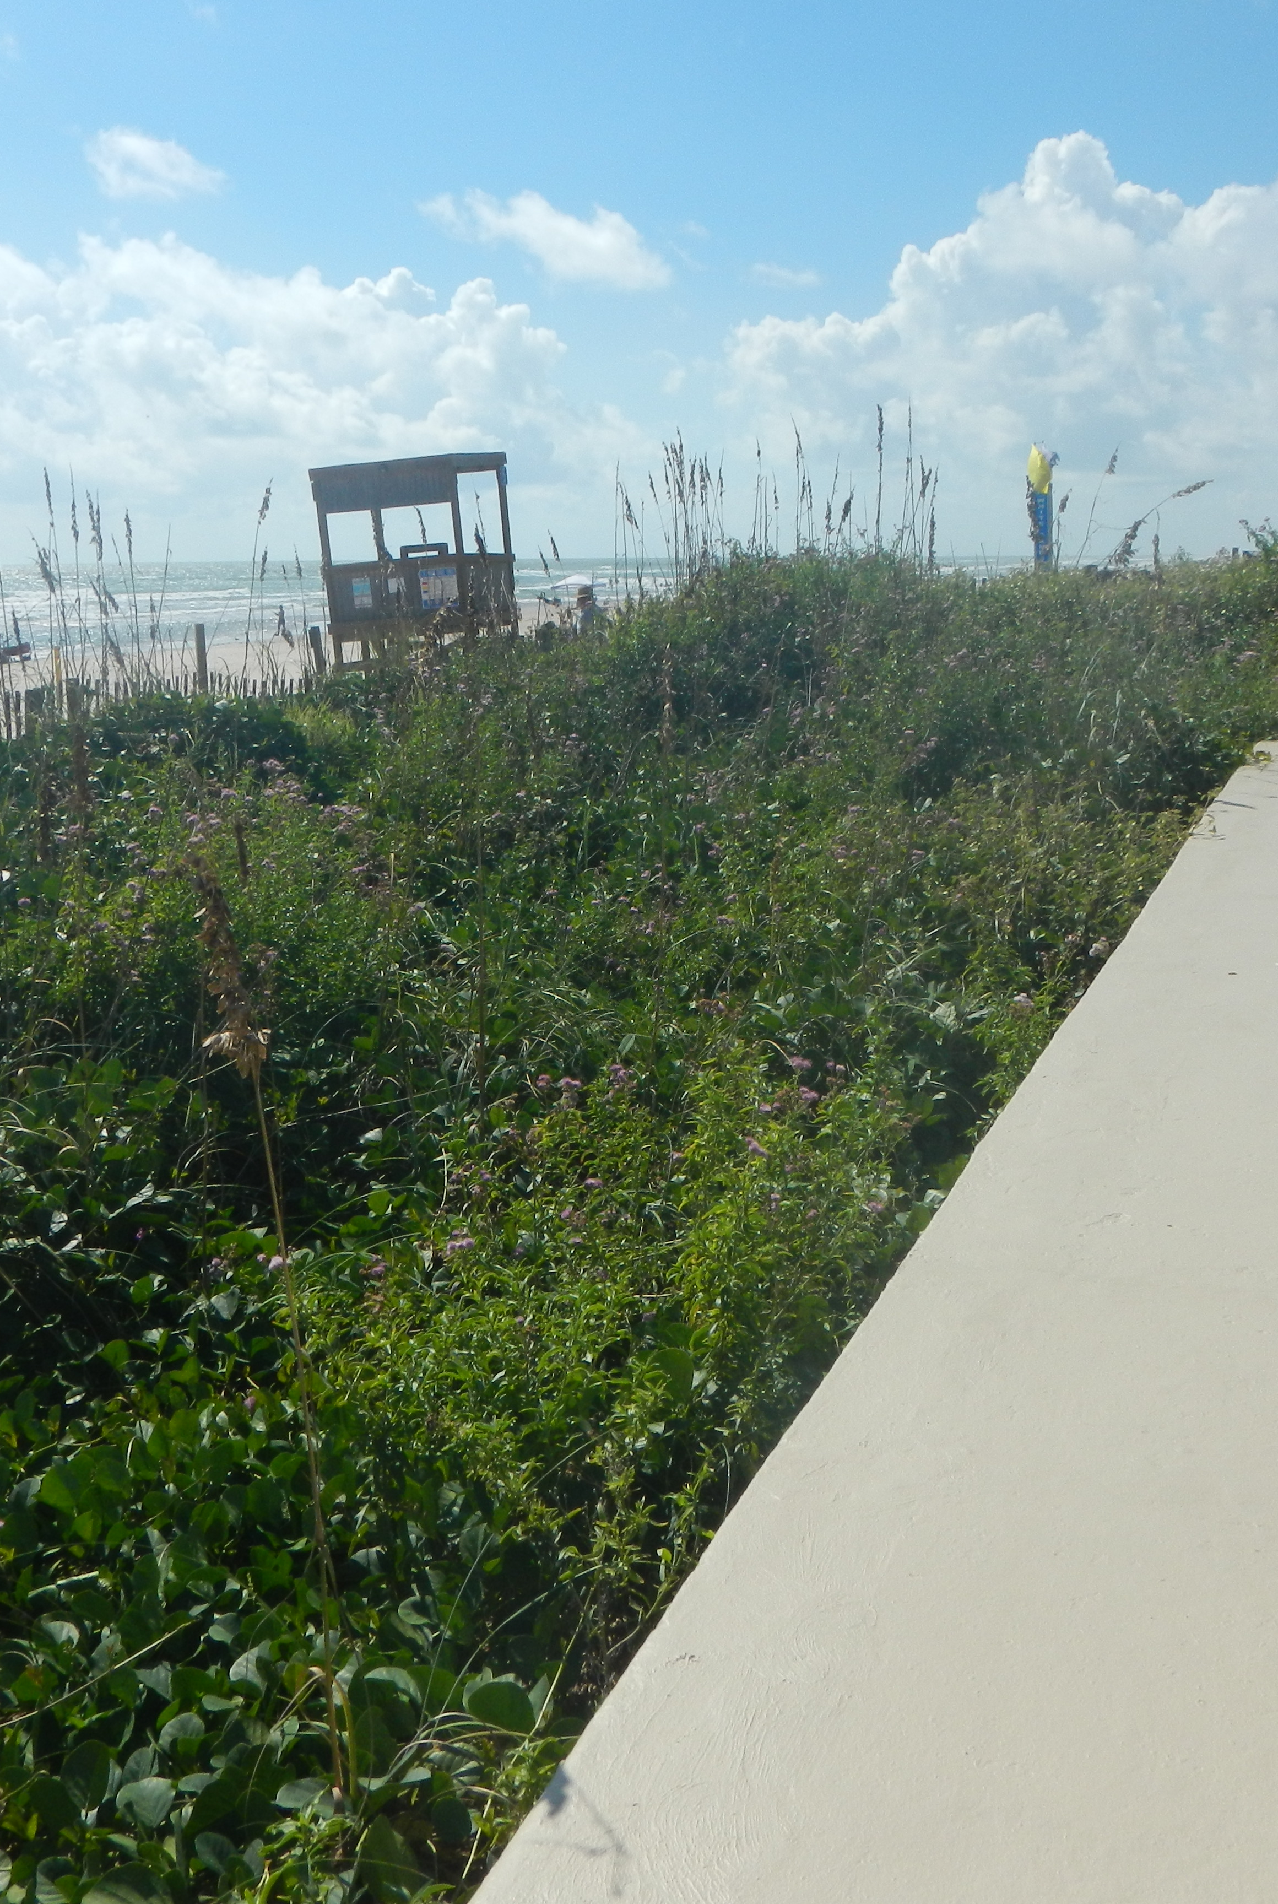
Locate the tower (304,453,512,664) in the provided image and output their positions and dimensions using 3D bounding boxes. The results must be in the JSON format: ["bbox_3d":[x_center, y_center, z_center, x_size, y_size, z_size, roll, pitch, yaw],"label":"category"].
[{"bbox_3d":[-3.398,-5.812,32.053,2.353,3.561,2.209,0,11,18],"label":"tower"}]

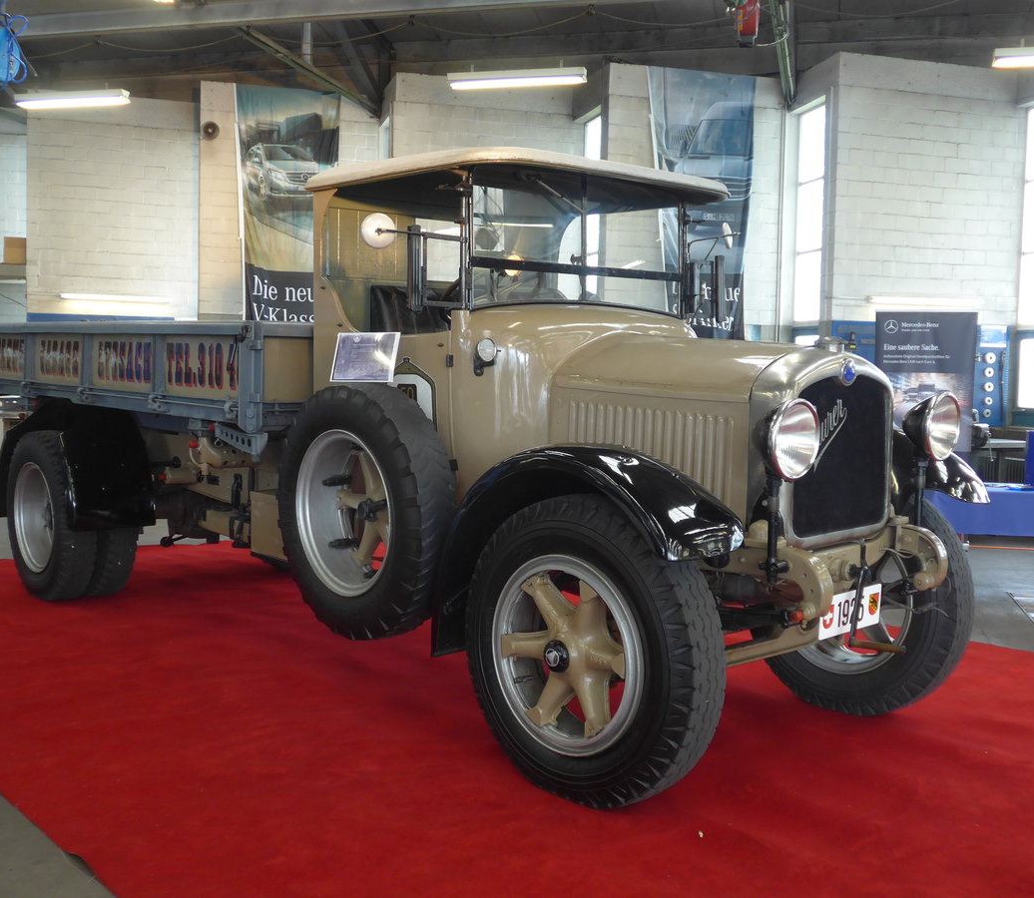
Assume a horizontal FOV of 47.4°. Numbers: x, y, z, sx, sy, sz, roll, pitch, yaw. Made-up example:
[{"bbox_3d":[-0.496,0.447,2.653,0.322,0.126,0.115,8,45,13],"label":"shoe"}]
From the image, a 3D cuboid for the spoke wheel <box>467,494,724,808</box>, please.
[{"bbox_3d":[0.230,0.669,3.934,1.016,1.016,0.213,5,5,45],"label":"spoke wheel"}]

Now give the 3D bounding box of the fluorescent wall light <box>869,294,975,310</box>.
[{"bbox_3d":[3.939,-1.431,11.450,1.220,0.090,0.090,0,4,-17],"label":"fluorescent wall light"}]

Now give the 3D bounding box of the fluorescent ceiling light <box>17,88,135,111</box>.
[{"bbox_3d":[-4.332,-3.415,11.500,1.240,0.110,0.120,2,4,14],"label":"fluorescent ceiling light"}]

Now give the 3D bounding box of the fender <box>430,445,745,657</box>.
[{"bbox_3d":[0.209,0.407,4.097,0.350,0.843,1.231,-3,6,-42],"label":"fender"}]

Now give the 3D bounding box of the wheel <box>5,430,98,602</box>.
[{"bbox_3d":[-2.825,0.410,7.139,0.213,1.016,1.016,-3,5,-42],"label":"wheel"}]

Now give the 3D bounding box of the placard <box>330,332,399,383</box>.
[{"bbox_3d":[-0.619,-0.374,4.803,0.297,0.210,0.010,2,-13,24],"label":"placard"}]

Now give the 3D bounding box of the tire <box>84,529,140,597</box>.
[{"bbox_3d":[-2.709,0.403,7.481,0.220,1.070,1.070,-3,6,-42],"label":"tire"}]

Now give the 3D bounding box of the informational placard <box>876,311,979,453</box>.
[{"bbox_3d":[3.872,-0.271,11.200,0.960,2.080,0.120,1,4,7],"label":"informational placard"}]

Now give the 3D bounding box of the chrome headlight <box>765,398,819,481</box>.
[{"bbox_3d":[0.845,-0.033,3.851,0.270,0.270,0.190,-3,6,-42],"label":"chrome headlight"}]

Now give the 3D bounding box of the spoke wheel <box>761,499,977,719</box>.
[{"bbox_3d":[1.461,0.622,5.157,1.070,1.070,0.225,5,6,44],"label":"spoke wheel"}]

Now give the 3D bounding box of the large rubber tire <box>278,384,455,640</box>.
[{"bbox_3d":[-0.633,0.253,4.848,0.225,1.070,1.070,-5,7,-42],"label":"large rubber tire"}]

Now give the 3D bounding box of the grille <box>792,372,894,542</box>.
[{"bbox_3d":[1.125,0.016,4.086,0.587,0.555,0.070,-3,5,-42],"label":"grille"}]

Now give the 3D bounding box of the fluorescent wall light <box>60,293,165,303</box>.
[{"bbox_3d":[-5.877,-2.208,17.200,1.560,0.100,0.100,0,4,-18],"label":"fluorescent wall light"}]

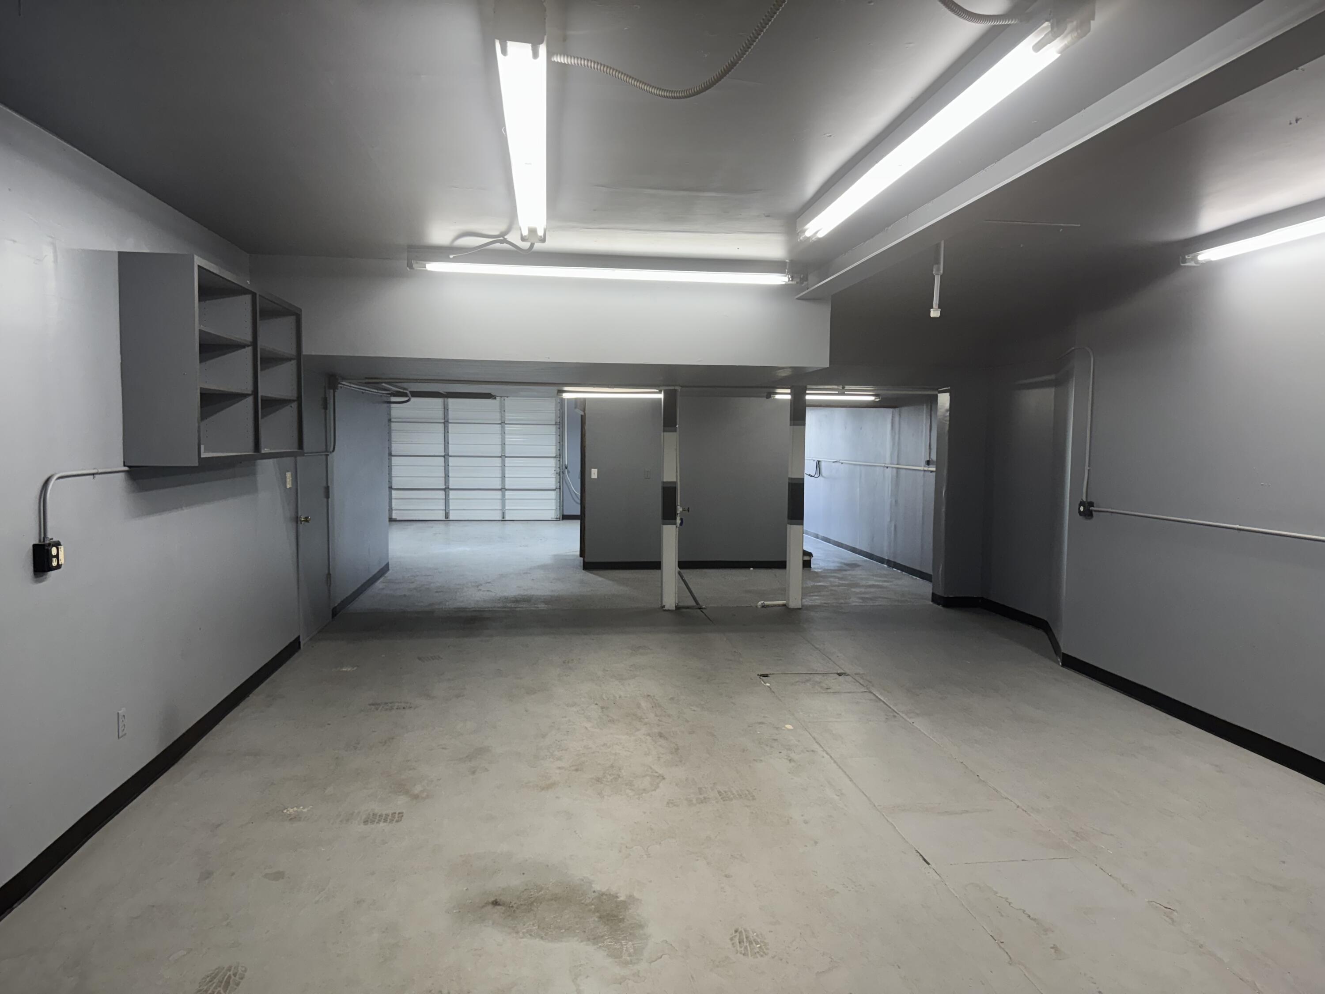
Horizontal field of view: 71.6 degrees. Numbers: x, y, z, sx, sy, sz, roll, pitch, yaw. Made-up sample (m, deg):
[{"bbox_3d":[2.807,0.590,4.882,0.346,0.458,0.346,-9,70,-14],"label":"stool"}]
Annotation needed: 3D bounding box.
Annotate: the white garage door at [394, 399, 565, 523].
[{"bbox_3d":[-3.409,-0.729,16.820,3.074,2.332,0.058,0,4,-7],"label":"white garage door"}]

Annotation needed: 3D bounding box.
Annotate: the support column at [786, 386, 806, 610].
[{"bbox_3d":[1.274,0.021,8.762,0.133,2.078,0.138,0,4,-7],"label":"support column"}]

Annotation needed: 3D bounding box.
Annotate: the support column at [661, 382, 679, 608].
[{"bbox_3d":[0.073,0.019,8.606,0.133,2.075,0.138,0,4,-7],"label":"support column"}]

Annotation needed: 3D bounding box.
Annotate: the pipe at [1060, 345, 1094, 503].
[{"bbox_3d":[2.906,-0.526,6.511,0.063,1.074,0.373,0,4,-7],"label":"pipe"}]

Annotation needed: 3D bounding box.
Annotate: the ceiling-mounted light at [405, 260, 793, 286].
[{"bbox_3d":[-0.314,-1.407,5.602,2.390,0.121,0.124,0,4,-7],"label":"ceiling-mounted light"}]

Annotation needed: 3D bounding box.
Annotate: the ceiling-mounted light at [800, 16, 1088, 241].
[{"bbox_3d":[0.828,-1.237,3.316,0.123,0.113,2.432,0,4,-5],"label":"ceiling-mounted light"}]

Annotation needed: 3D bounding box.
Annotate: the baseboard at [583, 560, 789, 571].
[{"bbox_3d":[0.405,0.831,11.148,2.724,0.106,0.020,0,4,-7],"label":"baseboard"}]

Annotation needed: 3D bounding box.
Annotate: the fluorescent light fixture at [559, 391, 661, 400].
[{"bbox_3d":[-0.472,-1.061,9.554,1.217,0.106,0.116,0,4,-7],"label":"fluorescent light fixture"}]

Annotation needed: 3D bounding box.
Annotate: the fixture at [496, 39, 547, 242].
[{"bbox_3d":[-0.502,-1.263,3.465,0.130,0.113,2.432,0,4,-7],"label":"fixture"}]

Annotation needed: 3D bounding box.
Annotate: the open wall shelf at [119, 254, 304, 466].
[{"bbox_3d":[-2.296,-0.652,4.866,0.314,0.908,1.776,0,4,-7],"label":"open wall shelf"}]

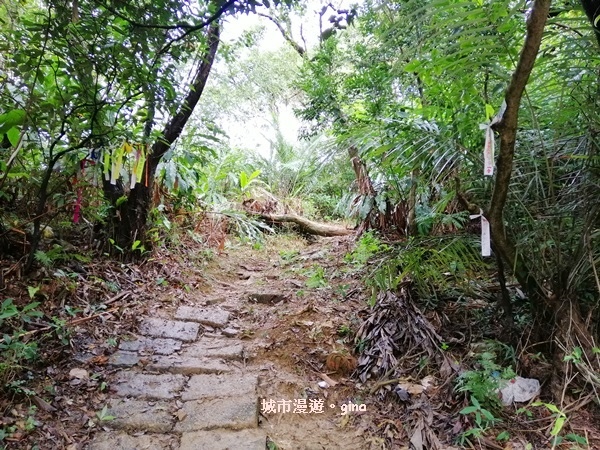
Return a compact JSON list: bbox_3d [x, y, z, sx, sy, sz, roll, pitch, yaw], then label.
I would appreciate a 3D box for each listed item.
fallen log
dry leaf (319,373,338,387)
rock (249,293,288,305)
[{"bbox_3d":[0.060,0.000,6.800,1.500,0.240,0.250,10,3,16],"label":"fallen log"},{"bbox_3d":[0.174,0.929,2.700,0.080,0.025,0.140,-9,15,-38],"label":"dry leaf"},{"bbox_3d":[-0.294,0.660,4.060,0.340,0.110,0.200,1,0,-2],"label":"rock"}]

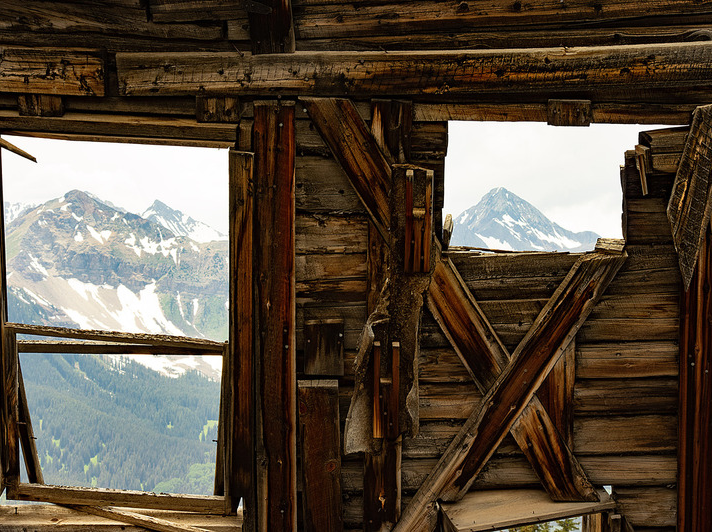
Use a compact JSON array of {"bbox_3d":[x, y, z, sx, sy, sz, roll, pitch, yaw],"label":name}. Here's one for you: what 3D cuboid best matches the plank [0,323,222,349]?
[{"bbox_3d":[-0.886,0.257,8.556,0.805,0.040,0.040,4,5,2],"label":"plank"}]

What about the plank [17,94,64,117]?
[{"bbox_3d":[-1.144,-0.583,8.469,0.165,0.085,0.050,0,5,2],"label":"plank"}]

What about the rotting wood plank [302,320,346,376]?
[{"bbox_3d":[-0.115,0.300,8.468,0.143,0.192,0.030,0,5,2],"label":"rotting wood plank"}]

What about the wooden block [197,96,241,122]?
[{"bbox_3d":[-0.498,-0.569,8.444,0.162,0.095,0.055,2,5,2],"label":"wooden block"}]

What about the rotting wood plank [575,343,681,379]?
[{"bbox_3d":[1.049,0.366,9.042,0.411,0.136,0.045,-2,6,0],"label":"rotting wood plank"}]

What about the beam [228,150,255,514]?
[{"bbox_3d":[-0.418,0.243,8.516,0.088,1.320,0.045,0,5,2],"label":"beam"}]

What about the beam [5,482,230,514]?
[{"bbox_3d":[-0.920,0.909,9.073,0.864,0.066,0.055,3,6,0],"label":"beam"}]

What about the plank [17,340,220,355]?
[{"bbox_3d":[-0.876,0.306,8.640,0.755,0.040,0.035,1,5,2],"label":"plank"}]

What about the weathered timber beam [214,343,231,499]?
[{"bbox_3d":[-0.492,0.572,8.626,0.036,0.570,0.040,3,5,2],"label":"weathered timber beam"}]

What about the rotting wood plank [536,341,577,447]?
[{"bbox_3d":[0.772,0.493,9.016,0.147,0.445,0.045,1,7,0],"label":"rotting wood plank"}]

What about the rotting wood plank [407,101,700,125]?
[{"bbox_3d":[0.727,-0.555,8.456,1.070,0.080,0.045,1,5,2],"label":"rotting wood plank"}]

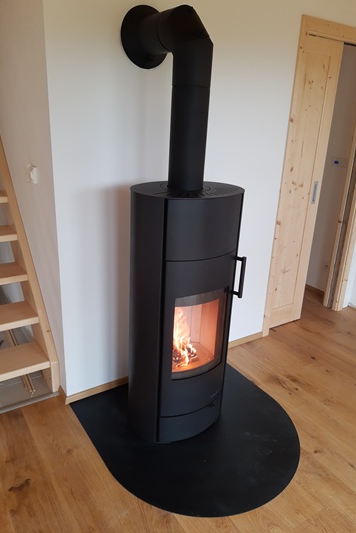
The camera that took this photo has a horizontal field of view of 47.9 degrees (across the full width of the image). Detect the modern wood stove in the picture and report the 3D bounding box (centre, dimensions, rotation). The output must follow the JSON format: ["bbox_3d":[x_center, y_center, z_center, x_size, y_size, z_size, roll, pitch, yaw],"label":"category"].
[{"bbox_3d":[0.000,-0.155,1.875,0.533,1.935,0.556,-10,23,-32],"label":"modern wood stove"}]

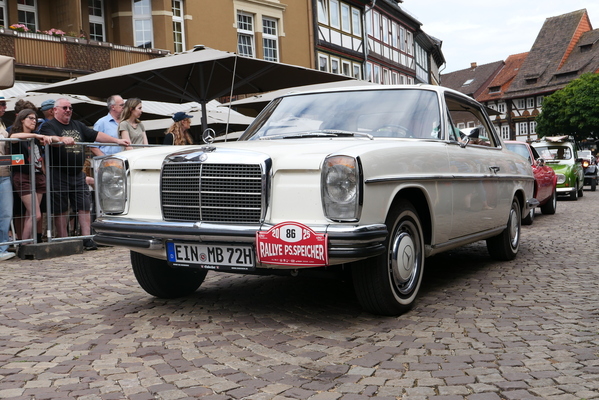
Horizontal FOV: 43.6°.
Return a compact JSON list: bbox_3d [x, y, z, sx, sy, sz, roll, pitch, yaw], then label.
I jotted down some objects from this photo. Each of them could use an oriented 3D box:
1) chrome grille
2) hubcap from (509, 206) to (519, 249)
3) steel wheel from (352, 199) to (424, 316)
[{"bbox_3d":[-0.438,-0.033,3.819,0.620,0.300,0.070,1,3,28],"label":"chrome grille"},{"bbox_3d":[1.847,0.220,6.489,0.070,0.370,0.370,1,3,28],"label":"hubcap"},{"bbox_3d":[0.516,0.311,4.084,0.190,0.640,0.640,1,3,31],"label":"steel wheel"}]

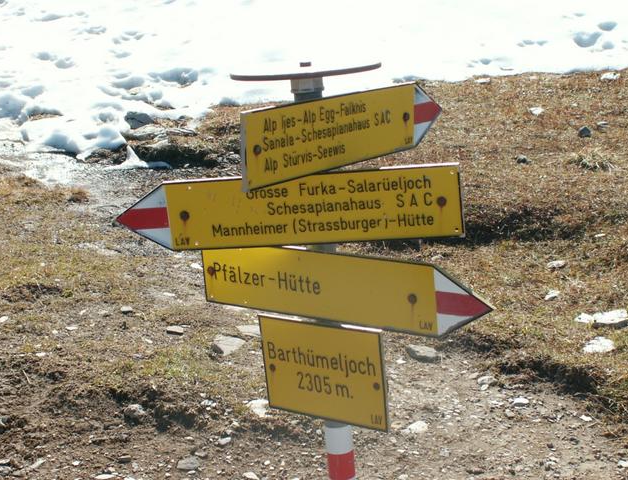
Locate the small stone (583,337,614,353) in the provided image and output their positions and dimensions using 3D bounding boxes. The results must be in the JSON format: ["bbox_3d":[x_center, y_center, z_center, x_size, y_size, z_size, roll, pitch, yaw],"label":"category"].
[{"bbox_3d":[1.248,0.458,5.351,0.140,0.049,0.105,0,12,0],"label":"small stone"}]

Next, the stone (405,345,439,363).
[{"bbox_3d":[0.488,0.513,5.513,0.149,0.052,0.112,0,12,0],"label":"stone"}]

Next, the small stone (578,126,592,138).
[{"bbox_3d":[2.315,-0.917,10.405,0.119,0.091,0.090,0,12,0],"label":"small stone"}]

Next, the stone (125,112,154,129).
[{"bbox_3d":[-1.587,-1.087,11.095,0.273,0.122,0.205,0,12,0],"label":"stone"}]

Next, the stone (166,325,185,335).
[{"bbox_3d":[-0.666,0.430,5.864,0.087,0.031,0.065,0,12,0],"label":"stone"}]

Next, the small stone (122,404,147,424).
[{"bbox_3d":[-0.708,0.688,4.810,0.087,0.060,0.065,0,12,0],"label":"small stone"}]

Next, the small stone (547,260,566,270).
[{"bbox_3d":[1.323,0.139,6.672,0.104,0.037,0.078,0,12,0],"label":"small stone"}]

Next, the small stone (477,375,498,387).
[{"bbox_3d":[0.742,0.599,5.206,0.090,0.031,0.067,0,12,0],"label":"small stone"}]

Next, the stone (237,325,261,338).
[{"bbox_3d":[-0.298,0.437,5.825,0.134,0.047,0.100,0,12,0],"label":"stone"}]

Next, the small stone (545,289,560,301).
[{"bbox_3d":[1.201,0.276,6.129,0.075,0.042,0.057,0,12,0],"label":"small stone"}]

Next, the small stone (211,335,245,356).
[{"bbox_3d":[-0.394,0.486,5.590,0.151,0.065,0.113,0,12,0],"label":"small stone"}]

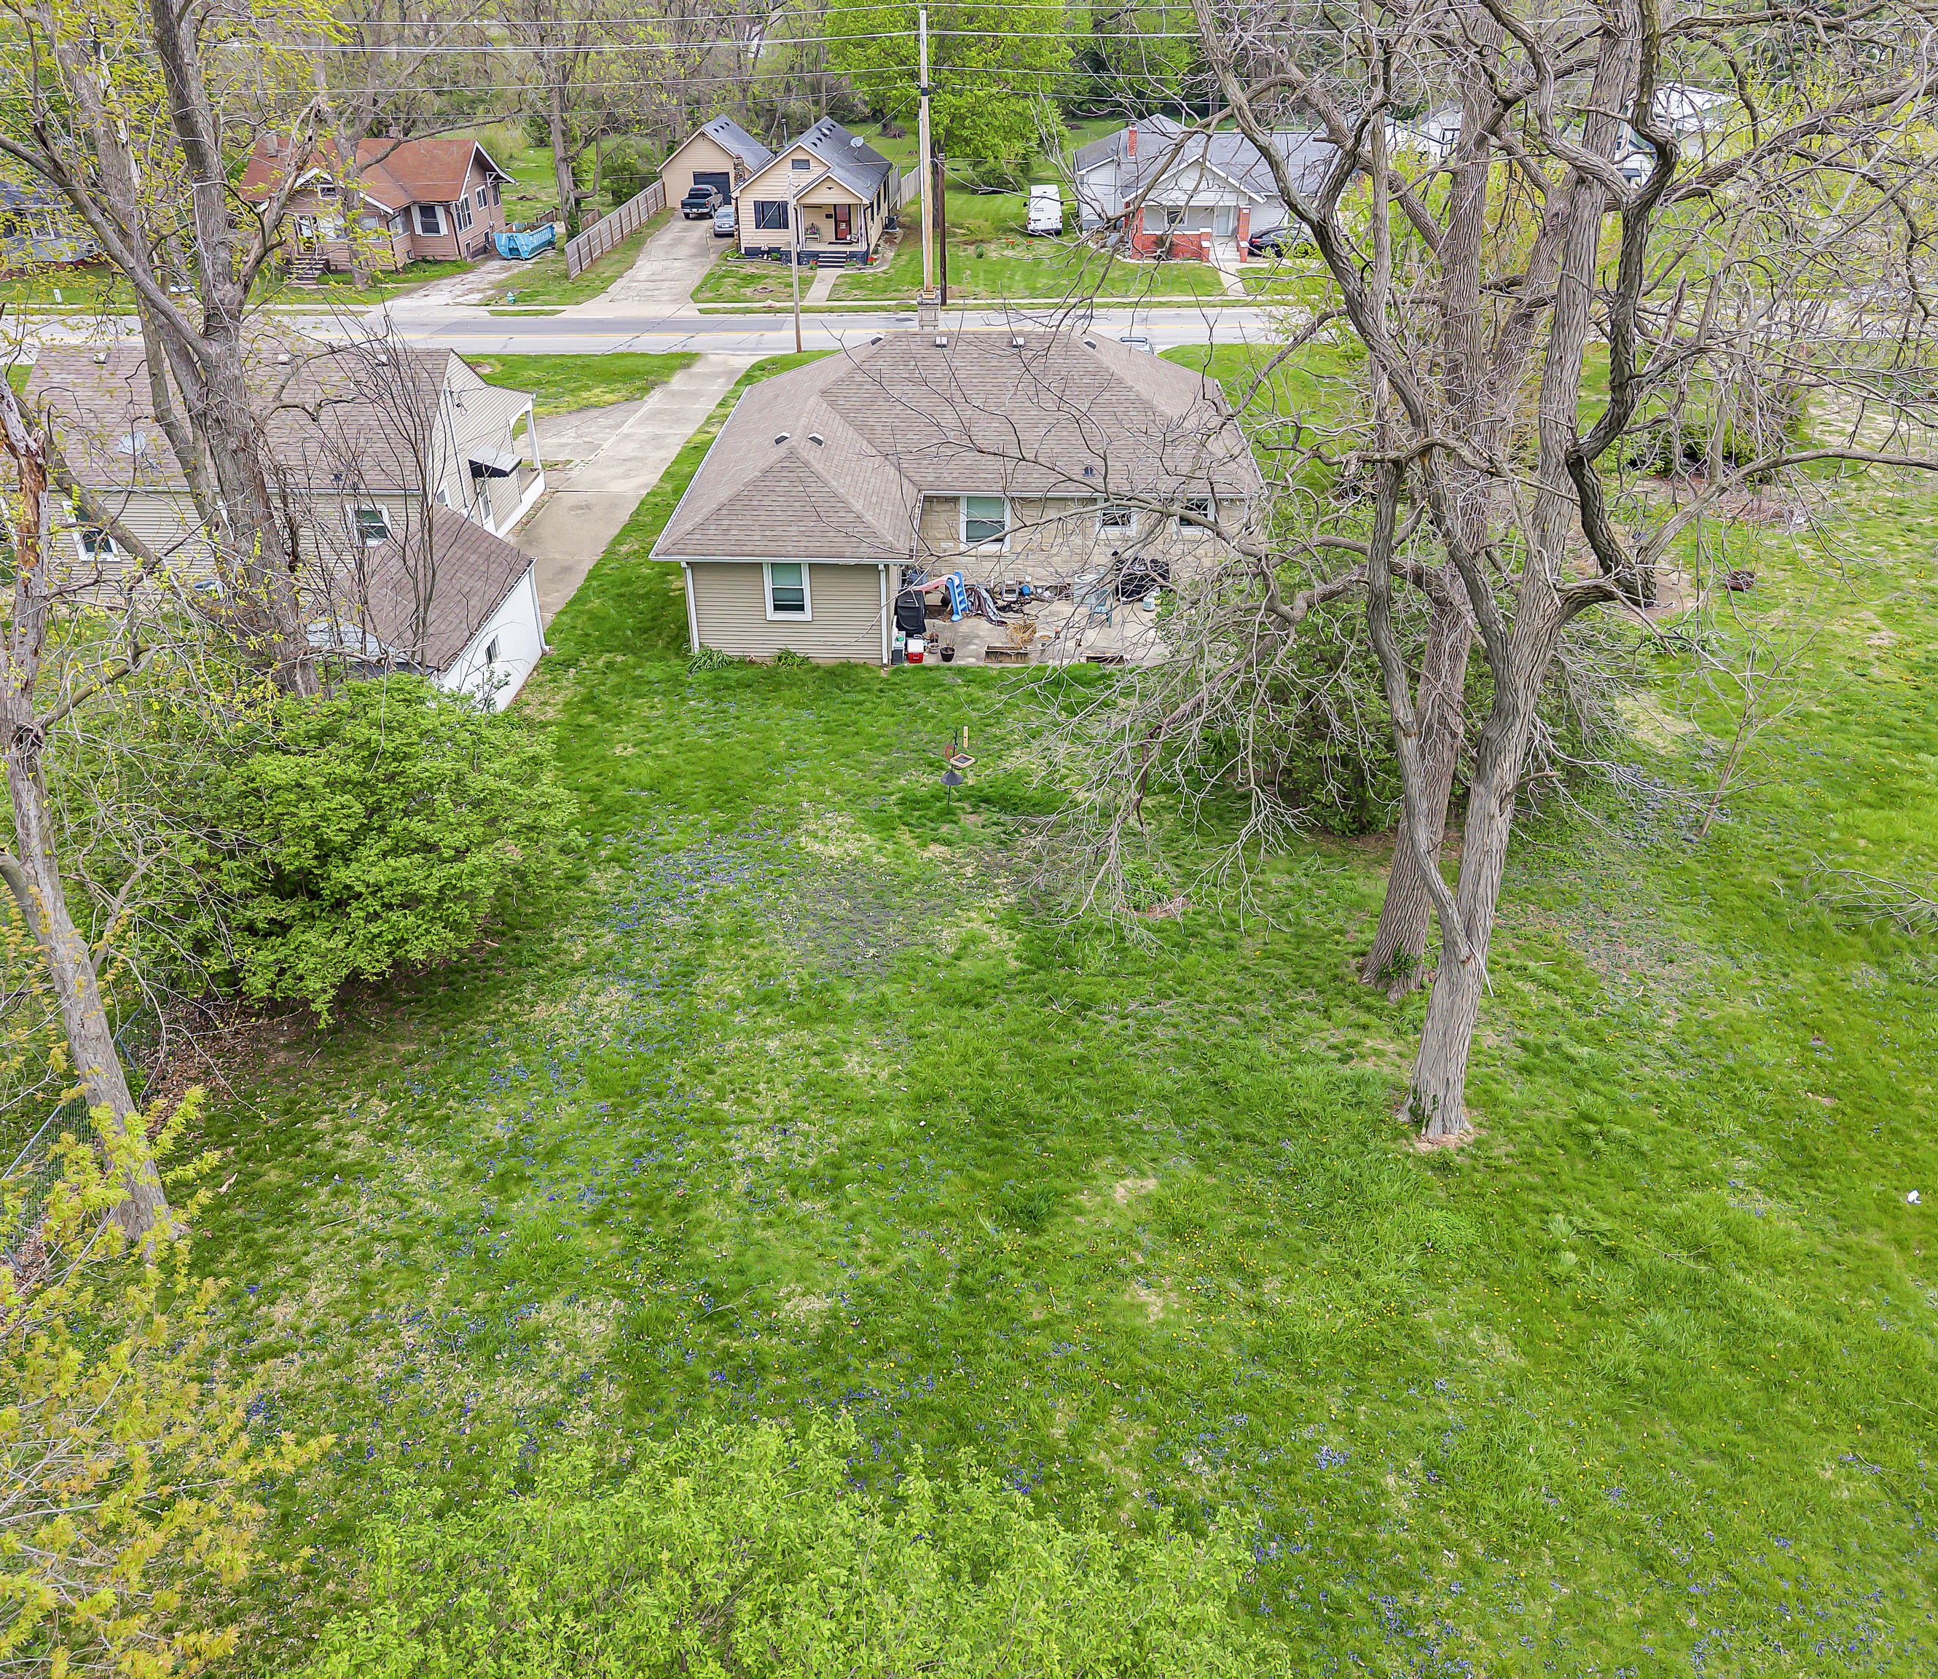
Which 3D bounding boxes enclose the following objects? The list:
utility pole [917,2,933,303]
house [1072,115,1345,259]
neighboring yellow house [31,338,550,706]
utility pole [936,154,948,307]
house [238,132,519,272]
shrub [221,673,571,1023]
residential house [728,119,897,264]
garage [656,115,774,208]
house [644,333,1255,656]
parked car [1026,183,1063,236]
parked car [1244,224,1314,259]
[{"bbox_3d":[-1.921,-31.730,73.189,0.360,12.750,0.360,0,30,0],"label":"utility pole"},{"bbox_3d":[13.838,-39.841,93.467,14.100,6.200,19.000,0,30,1],"label":"house"},{"bbox_3d":[-16.765,-8.349,37.628,14.200,5.450,19.200,1,30,2],"label":"neighboring yellow house"},{"bbox_3d":[-1.182,-29.264,74.862,0.280,6.800,0.280,0,30,0],"label":"utility pole"},{"bbox_3d":[-33.361,-36.035,87.583,13.200,5.850,10.000,2,30,4],"label":"house"},{"bbox_3d":[-8.762,-0.335,25.401,5.700,3.900,5.800,0,30,0],"label":"shrub"},{"bbox_3d":[-8.911,-38.110,90.888,7.800,5.950,16.600,1,30,2],"label":"residential house"},{"bbox_3d":[-17.259,-46.637,106.869,6.600,4.600,9.400,0,30,1],"label":"garage"},{"bbox_3d":[0.231,-9.752,39.954,13.950,5.423,14.788,1,30,1],"label":"house"},{"bbox_3d":[4.794,-39.078,95.882,2.000,2.500,5.800,1,30,2],"label":"parked car"},{"bbox_3d":[18.396,-33.977,88.092,4.700,1.470,1.820,-8,31,-14],"label":"parked car"}]

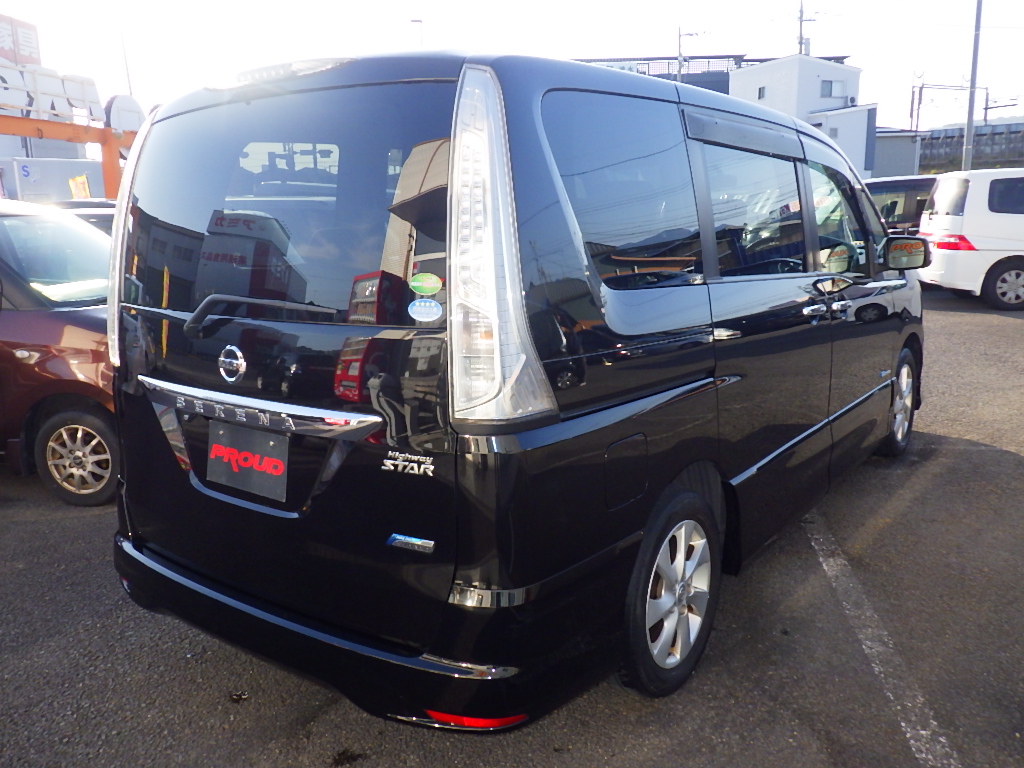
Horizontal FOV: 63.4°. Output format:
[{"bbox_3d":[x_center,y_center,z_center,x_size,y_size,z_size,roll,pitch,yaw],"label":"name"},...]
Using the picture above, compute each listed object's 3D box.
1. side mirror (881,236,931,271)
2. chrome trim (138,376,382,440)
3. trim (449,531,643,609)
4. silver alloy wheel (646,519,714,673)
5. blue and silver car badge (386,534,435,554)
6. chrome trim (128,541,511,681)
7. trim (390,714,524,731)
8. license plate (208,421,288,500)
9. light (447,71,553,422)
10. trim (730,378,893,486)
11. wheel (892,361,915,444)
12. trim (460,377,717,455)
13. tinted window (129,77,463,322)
[{"bbox_3d":[1.869,-0.620,3.919,0.215,0.165,0.130,7,15,36],"label":"side mirror"},{"bbox_3d":[-0.706,0.064,2.113,1.000,0.078,0.080,7,15,36],"label":"chrome trim"},{"bbox_3d":[0.096,0.421,1.987,0.216,0.085,0.540,7,15,36],"label":"trim"},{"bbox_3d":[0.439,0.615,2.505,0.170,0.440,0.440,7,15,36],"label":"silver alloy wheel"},{"bbox_3d":[-0.225,0.353,1.835,0.125,0.032,0.010,3,13,23],"label":"blue and silver car badge"},{"bbox_3d":[-0.688,0.539,2.228,1.660,0.072,0.155,7,15,36],"label":"chrome trim"},{"bbox_3d":[-0.120,0.735,1.853,0.290,0.043,0.150,7,15,36],"label":"trim"},{"bbox_3d":[-0.692,0.198,2.155,0.330,0.165,0.020,7,6,36],"label":"license plate"},{"bbox_3d":[-0.045,-0.289,1.721,0.225,0.765,0.190,2,8,37],"label":"light"},{"bbox_3d":[1.349,0.143,3.481,0.030,0.034,2.200,7,13,36],"label":"trim"},{"bbox_3d":[2.147,0.099,4.729,0.180,0.440,0.440,7,15,36],"label":"wheel"},{"bbox_3d":[0.248,0.051,2.105,0.188,0.078,0.980,7,15,36],"label":"trim"},{"bbox_3d":[-0.659,-0.445,2.104,1.330,0.550,0.105,7,1,36],"label":"tinted window"}]

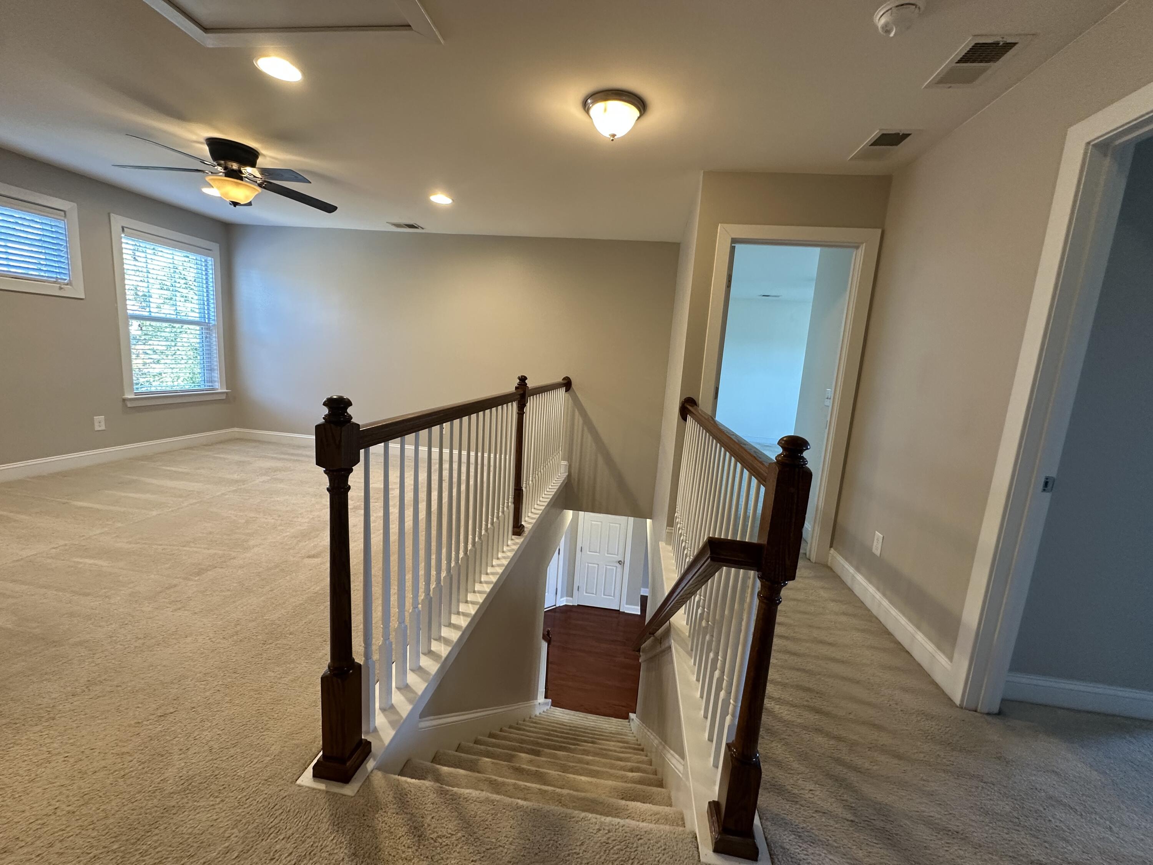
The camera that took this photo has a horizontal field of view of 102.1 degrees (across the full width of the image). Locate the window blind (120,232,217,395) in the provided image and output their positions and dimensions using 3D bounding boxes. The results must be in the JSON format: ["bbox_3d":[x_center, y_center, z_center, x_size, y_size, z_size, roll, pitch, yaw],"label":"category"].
[{"bbox_3d":[-4.097,-1.170,4.766,0.051,1.476,0.933,5,9,7],"label":"window blind"}]

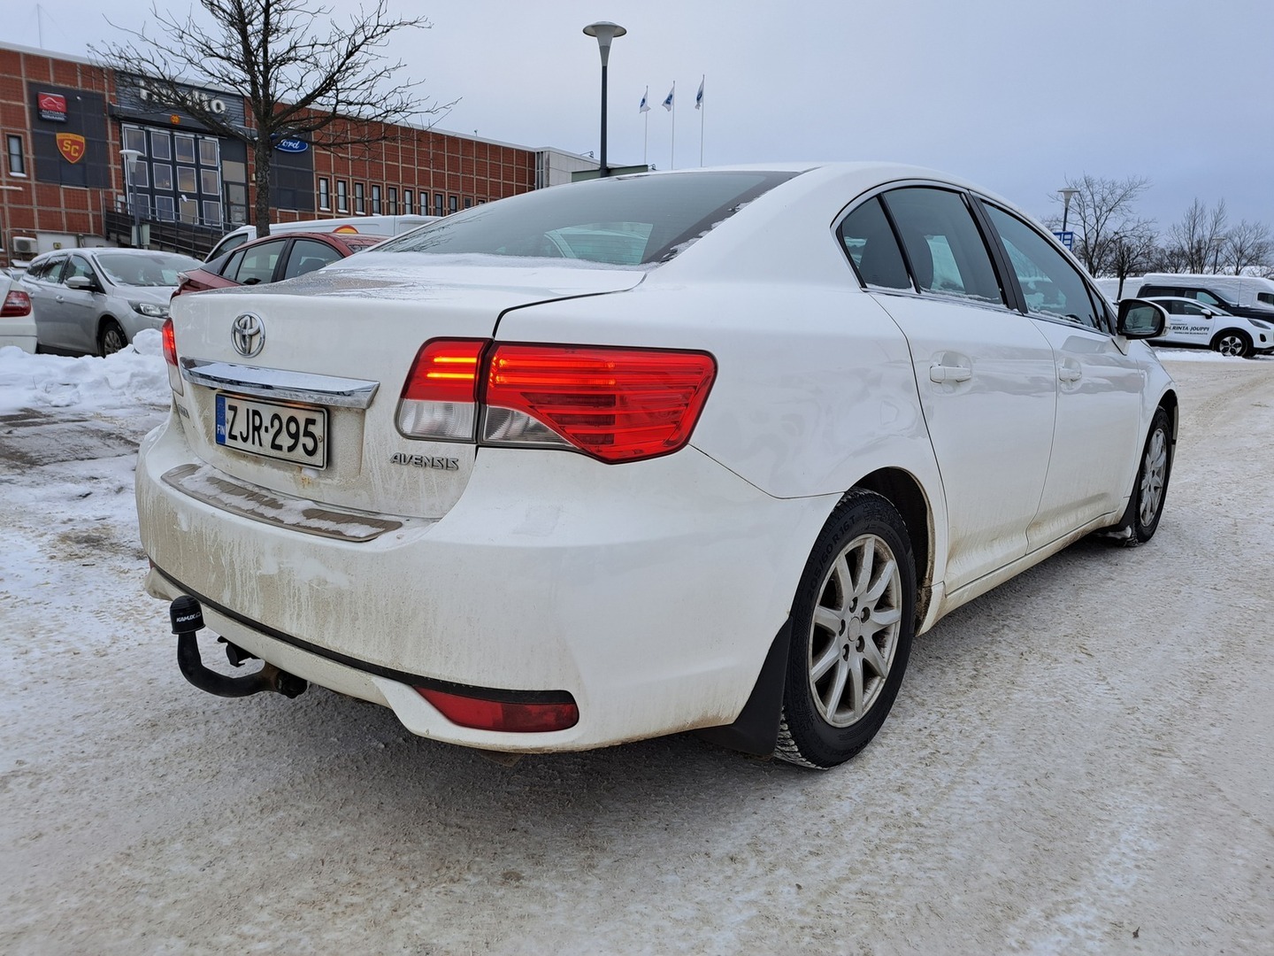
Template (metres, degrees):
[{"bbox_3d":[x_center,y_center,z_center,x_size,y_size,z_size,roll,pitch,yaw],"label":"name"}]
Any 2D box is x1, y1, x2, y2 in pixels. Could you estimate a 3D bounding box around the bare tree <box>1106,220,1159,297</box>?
[{"bbox_3d":[15.122,-5.922,27.356,1.650,3.950,1.650,7,12,28],"label":"bare tree"}]

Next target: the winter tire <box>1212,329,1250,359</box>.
[{"bbox_3d":[14.407,-3.200,21.400,0.670,0.670,0.220,4,11,12],"label":"winter tire"}]

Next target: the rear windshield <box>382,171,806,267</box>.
[{"bbox_3d":[-0.222,-0.667,2.231,1.160,0.100,0.670,10,39,40],"label":"rear windshield"}]

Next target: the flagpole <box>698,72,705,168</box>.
[{"bbox_3d":[2.771,-12.030,38.972,0.100,10.800,0.100,2,10,3],"label":"flagpole"}]

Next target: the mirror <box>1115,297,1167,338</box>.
[{"bbox_3d":[1.839,-0.580,3.216,0.130,0.150,0.190,-8,14,-40],"label":"mirror"}]

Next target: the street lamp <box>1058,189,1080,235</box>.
[{"bbox_3d":[12.000,-5.730,25.028,0.600,4.750,0.600,6,11,24],"label":"street lamp"}]

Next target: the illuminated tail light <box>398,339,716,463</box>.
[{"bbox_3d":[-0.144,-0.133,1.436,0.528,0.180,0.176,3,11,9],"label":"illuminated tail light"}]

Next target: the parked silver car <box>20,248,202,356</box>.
[{"bbox_3d":[-6.650,-2.255,11.750,4.380,1.480,1.830,9,14,36],"label":"parked silver car"}]

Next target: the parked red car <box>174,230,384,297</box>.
[{"bbox_3d":[-2.170,-1.331,7.569,4.550,1.470,1.810,10,14,38],"label":"parked red car"}]

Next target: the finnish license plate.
[{"bbox_3d":[-0.748,-0.099,1.785,0.442,0.118,0.020,10,10,38],"label":"finnish license plate"}]

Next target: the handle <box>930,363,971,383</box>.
[{"bbox_3d":[0.730,-0.244,2.055,0.040,0.042,0.215,10,14,40],"label":"handle"}]

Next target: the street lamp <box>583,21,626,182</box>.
[{"bbox_3d":[-0.504,-3.945,12.741,0.600,4.900,0.600,1,10,-3],"label":"street lamp"}]

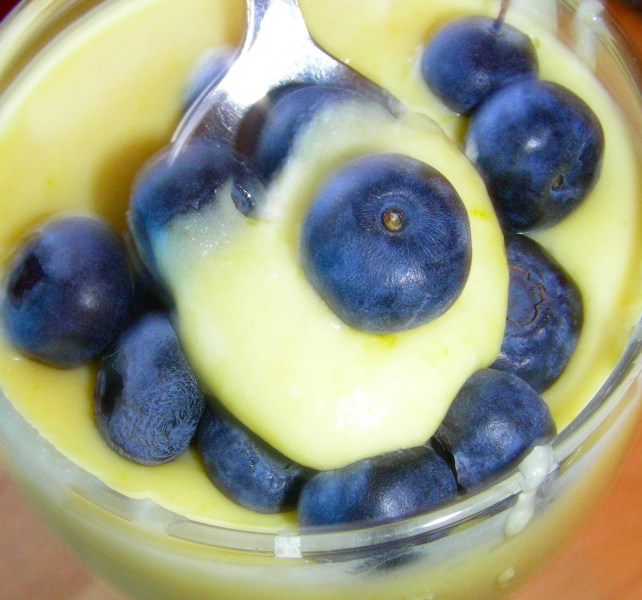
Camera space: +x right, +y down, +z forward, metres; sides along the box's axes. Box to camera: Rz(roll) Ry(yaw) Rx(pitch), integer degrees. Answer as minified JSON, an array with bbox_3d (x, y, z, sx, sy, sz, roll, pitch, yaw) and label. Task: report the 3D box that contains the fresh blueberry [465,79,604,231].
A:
[{"bbox_3d":[0.024,-0.016,0.124,0.015,0.014,0.017,0,60,2],"label":"fresh blueberry"}]

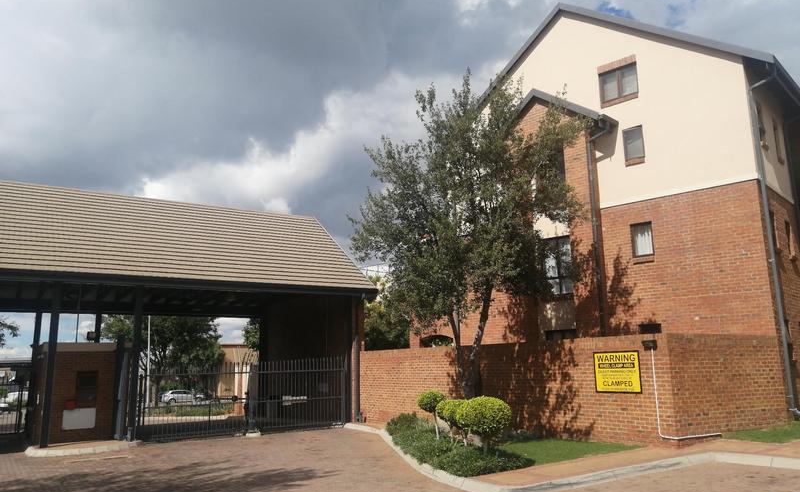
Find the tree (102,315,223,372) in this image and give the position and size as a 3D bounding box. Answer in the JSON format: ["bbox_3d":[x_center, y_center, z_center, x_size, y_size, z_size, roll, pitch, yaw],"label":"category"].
[{"bbox_3d":[-17.323,7.234,45.515,9.200,9.500,8.800,-1,-11,0],"label":"tree"}]

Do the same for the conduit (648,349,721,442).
[{"bbox_3d":[5.840,2.961,12.696,1.376,1.725,0.413,5,-12,-28],"label":"conduit"}]

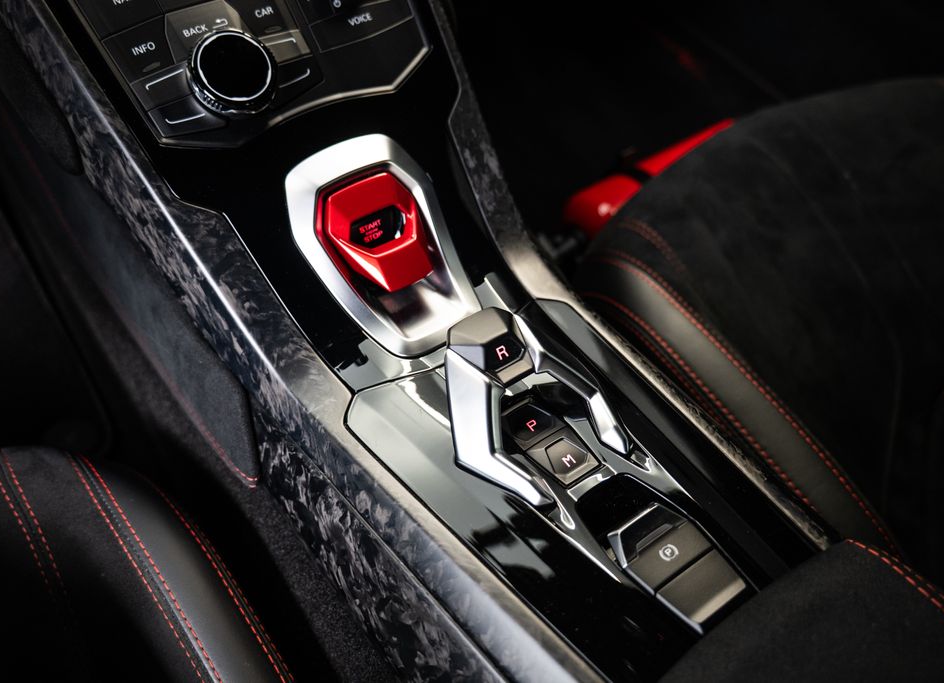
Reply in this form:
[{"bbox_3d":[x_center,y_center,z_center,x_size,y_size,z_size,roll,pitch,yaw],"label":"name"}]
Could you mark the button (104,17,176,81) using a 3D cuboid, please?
[{"bbox_3d":[-0.171,-0.151,0.418,0.034,0.029,0.006,-27,0,-20],"label":"button"}]

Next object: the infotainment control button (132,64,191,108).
[{"bbox_3d":[-0.160,-0.133,0.419,0.030,0.018,0.006,-27,0,-20],"label":"infotainment control button"}]

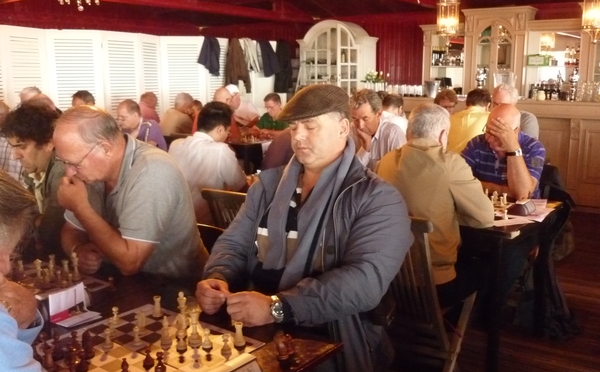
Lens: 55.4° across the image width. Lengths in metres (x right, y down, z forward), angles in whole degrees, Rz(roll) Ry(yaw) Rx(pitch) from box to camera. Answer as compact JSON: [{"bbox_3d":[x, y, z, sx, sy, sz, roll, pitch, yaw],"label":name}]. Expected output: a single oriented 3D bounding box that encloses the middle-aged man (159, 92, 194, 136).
[{"bbox_3d":[-1.280,-0.323,6.000,0.550,1.280,0.800,7,12,37],"label":"middle-aged man"}]

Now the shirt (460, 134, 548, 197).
[{"bbox_3d":[1.239,-0.059,3.433,0.500,0.560,0.360,7,12,36],"label":"shirt"}]

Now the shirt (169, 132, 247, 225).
[{"bbox_3d":[-0.515,-0.030,3.150,0.460,0.600,0.350,6,12,33],"label":"shirt"}]

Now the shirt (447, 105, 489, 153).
[{"bbox_3d":[1.193,-0.276,4.100,0.480,0.620,0.350,5,11,30],"label":"shirt"}]

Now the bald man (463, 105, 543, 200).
[{"bbox_3d":[1.224,0.173,3.384,0.540,1.280,0.740,7,12,36],"label":"bald man"}]

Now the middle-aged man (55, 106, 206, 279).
[{"bbox_3d":[-0.610,0.372,1.980,0.780,1.280,0.560,-9,13,-40],"label":"middle-aged man"}]

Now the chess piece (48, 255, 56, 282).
[{"bbox_3d":[-0.862,0.279,1.982,0.031,0.078,0.031,7,12,36],"label":"chess piece"}]

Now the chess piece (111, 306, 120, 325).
[{"bbox_3d":[-0.516,0.360,1.591,0.028,0.049,0.028,7,12,36],"label":"chess piece"}]

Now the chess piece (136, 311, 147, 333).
[{"bbox_3d":[-0.399,0.340,1.434,0.031,0.051,0.028,-8,12,-36],"label":"chess piece"}]

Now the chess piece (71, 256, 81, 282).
[{"bbox_3d":[-0.772,0.275,1.958,0.034,0.092,0.034,7,12,36],"label":"chess piece"}]

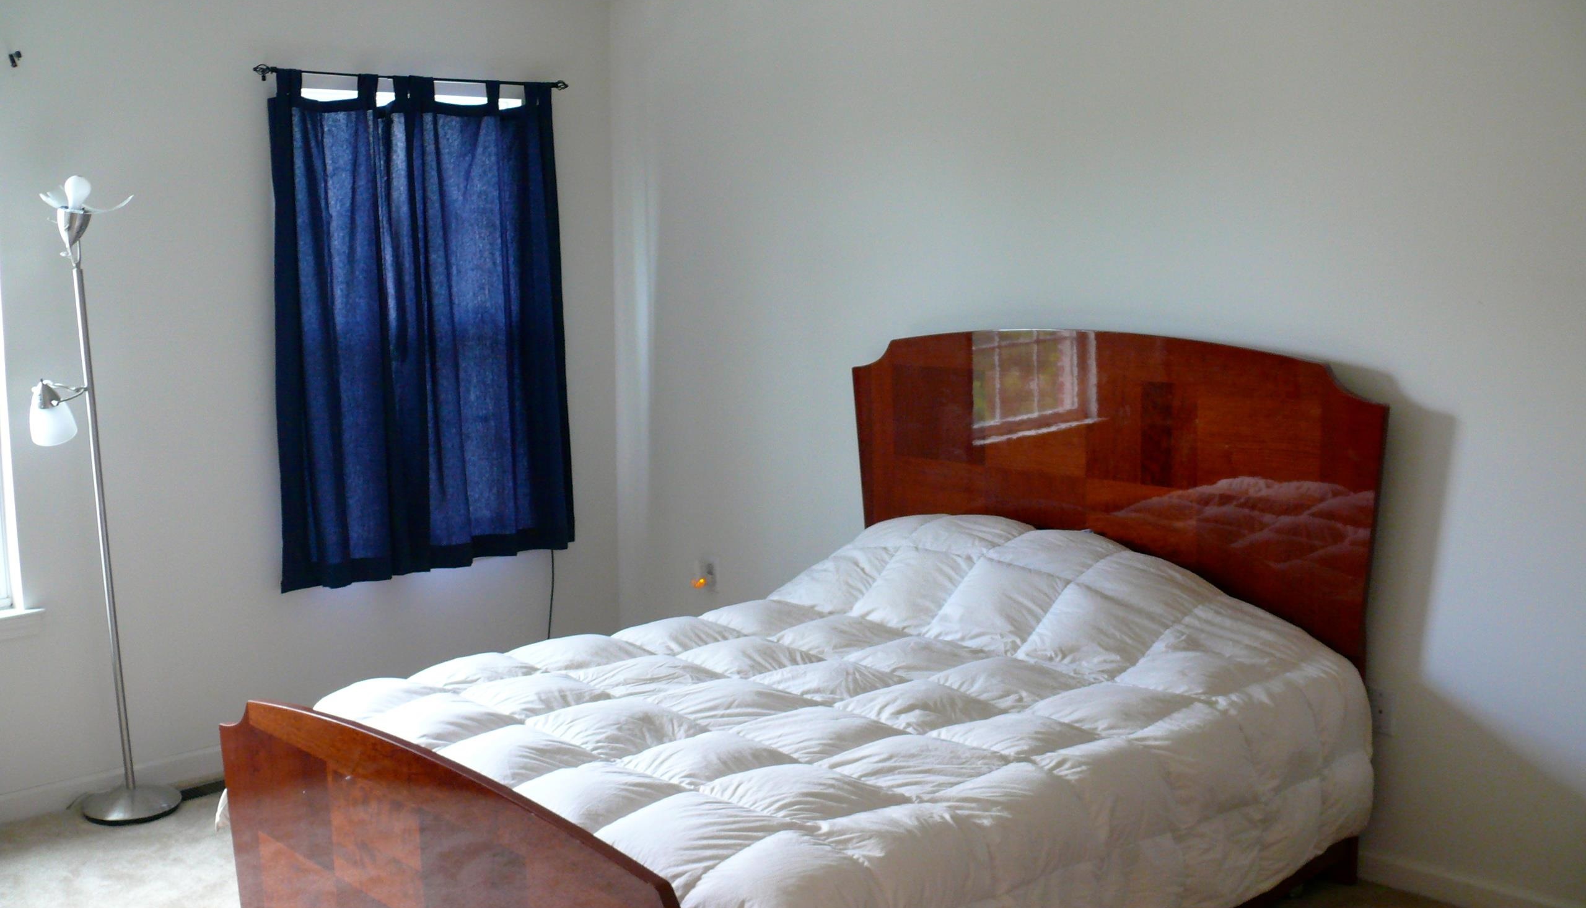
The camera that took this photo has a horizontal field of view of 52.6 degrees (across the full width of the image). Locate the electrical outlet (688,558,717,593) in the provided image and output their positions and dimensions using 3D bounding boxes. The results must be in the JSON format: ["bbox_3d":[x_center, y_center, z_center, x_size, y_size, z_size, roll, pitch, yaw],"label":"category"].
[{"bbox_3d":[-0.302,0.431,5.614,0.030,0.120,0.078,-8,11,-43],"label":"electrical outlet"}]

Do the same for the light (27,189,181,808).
[{"bbox_3d":[-1.905,0.132,4.446,0.300,1.778,0.270,-8,11,-43],"label":"light"}]

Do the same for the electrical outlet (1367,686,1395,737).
[{"bbox_3d":[1.410,0.616,3.869,0.012,0.120,0.075,-8,11,-43],"label":"electrical outlet"}]

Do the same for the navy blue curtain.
[{"bbox_3d":[-1.188,-0.413,5.199,1.103,1.583,0.090,-8,11,-43],"label":"navy blue curtain"}]

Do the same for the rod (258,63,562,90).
[{"bbox_3d":[-1.185,-1.197,5.108,1.138,0.040,0.070,-8,11,-43],"label":"rod"}]

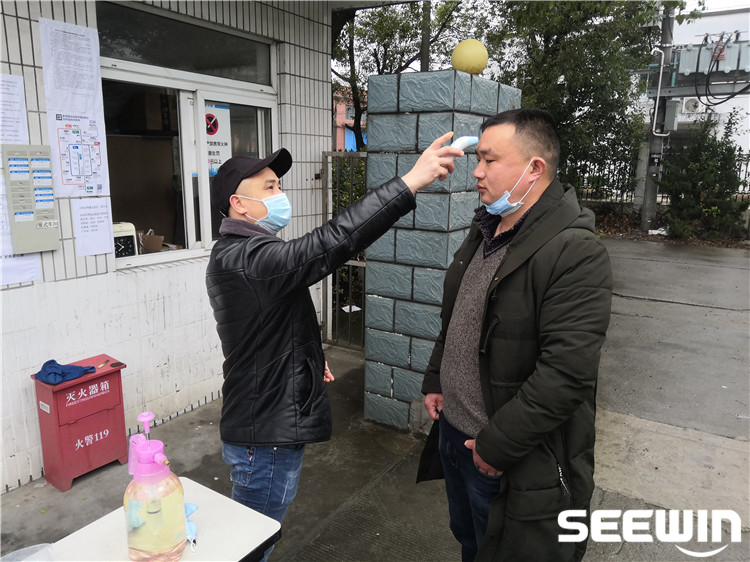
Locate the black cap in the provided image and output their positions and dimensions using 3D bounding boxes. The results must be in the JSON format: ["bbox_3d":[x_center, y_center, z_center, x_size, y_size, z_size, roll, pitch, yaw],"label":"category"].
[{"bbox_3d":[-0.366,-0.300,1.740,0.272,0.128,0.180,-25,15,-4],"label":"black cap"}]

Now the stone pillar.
[{"bbox_3d":[0.449,-0.177,3.759,0.530,2.080,1.019,8,14,32],"label":"stone pillar"}]

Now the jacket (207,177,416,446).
[{"bbox_3d":[-0.218,0.096,1.795,0.585,0.837,0.570,-2,12,-11],"label":"jacket"}]

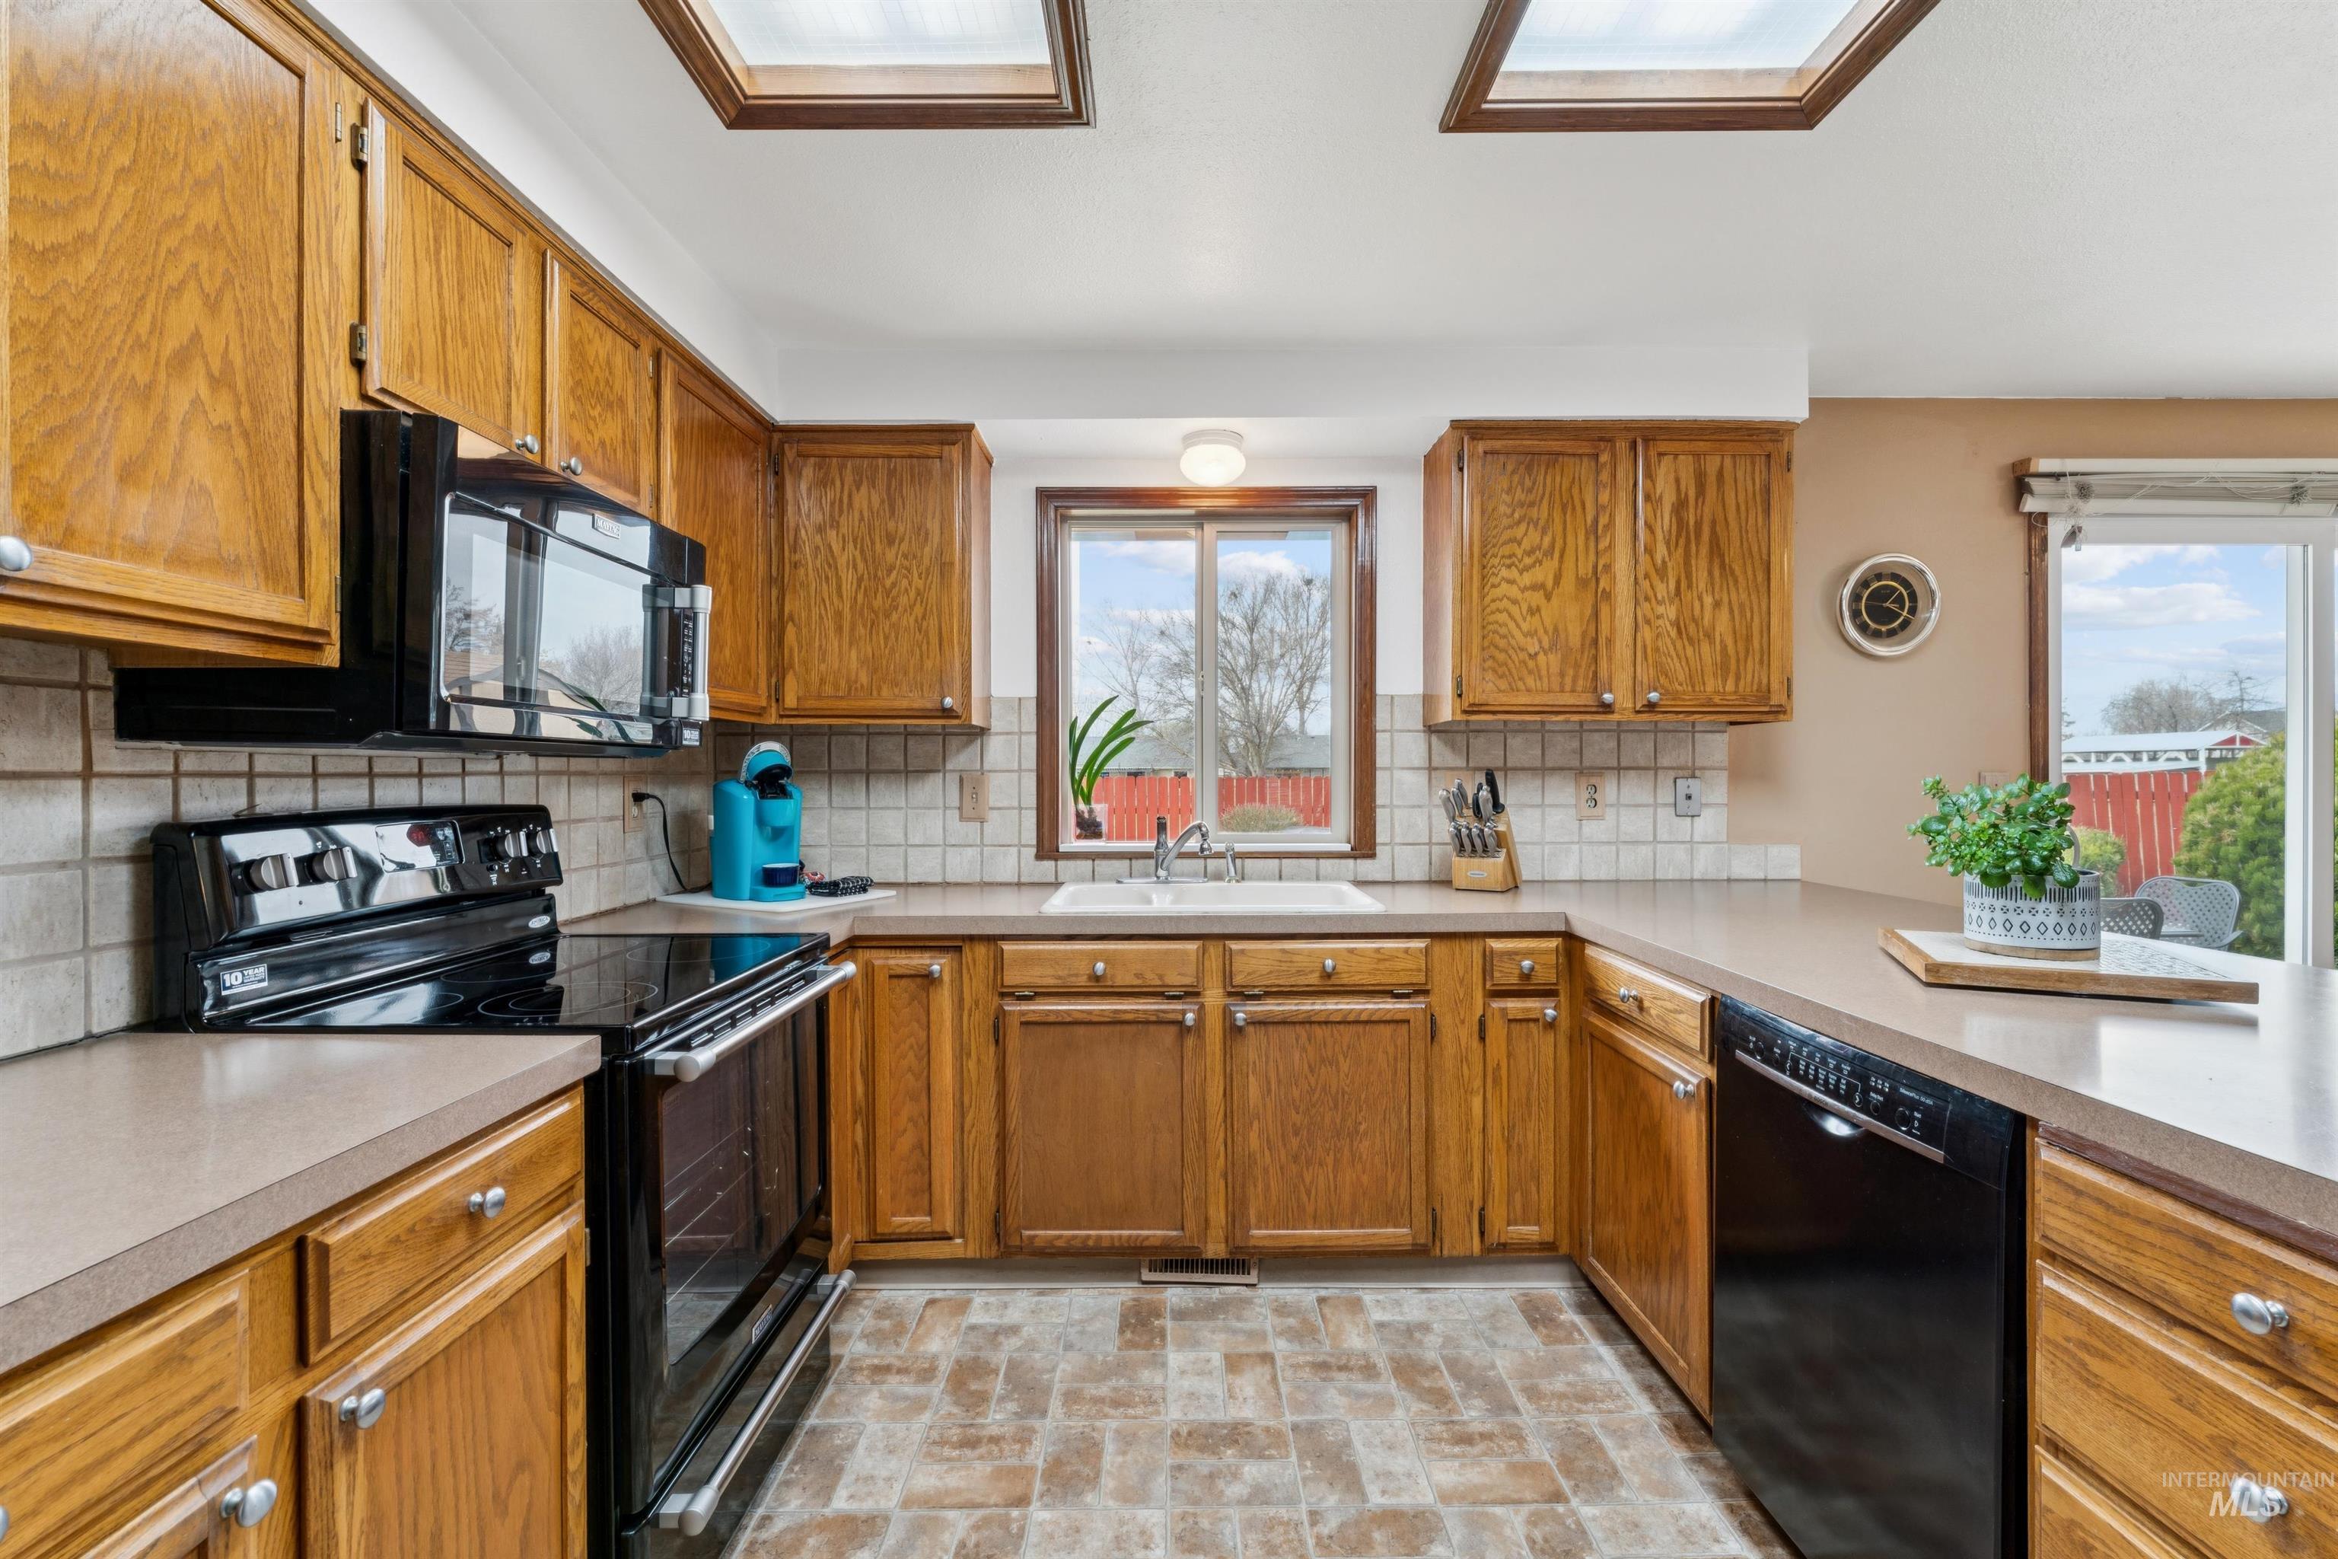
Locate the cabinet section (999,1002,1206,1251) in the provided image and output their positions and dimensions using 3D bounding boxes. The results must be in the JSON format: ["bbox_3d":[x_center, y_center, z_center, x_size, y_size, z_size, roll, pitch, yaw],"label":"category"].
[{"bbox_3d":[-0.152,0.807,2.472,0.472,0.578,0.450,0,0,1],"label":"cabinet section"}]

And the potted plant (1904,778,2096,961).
[{"bbox_3d":[1.360,0.134,1.590,0.250,0.285,0.220,0,0,0],"label":"potted plant"}]

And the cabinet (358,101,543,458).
[{"bbox_3d":[-1.212,-0.718,1.471,0.300,0.381,0.358,0,0,1],"label":"cabinet"}]

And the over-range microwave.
[{"bbox_3d":[-1.117,-0.256,1.615,0.430,0.430,0.757,0,0,0],"label":"over-range microwave"}]

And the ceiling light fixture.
[{"bbox_3d":[0.126,-0.881,2.720,0.187,0.128,0.187,0,0,0],"label":"ceiling light fixture"}]

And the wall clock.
[{"bbox_3d":[2.102,-0.509,2.840,0.290,0.290,0.050,0,0,0],"label":"wall clock"}]

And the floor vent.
[{"bbox_3d":[0.075,1.163,2.337,0.276,0.082,0.030,0,0,1],"label":"floor vent"}]

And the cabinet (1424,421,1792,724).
[{"bbox_3d":[1.219,-0.556,2.775,0.910,0.799,0.325,0,0,1],"label":"cabinet"}]

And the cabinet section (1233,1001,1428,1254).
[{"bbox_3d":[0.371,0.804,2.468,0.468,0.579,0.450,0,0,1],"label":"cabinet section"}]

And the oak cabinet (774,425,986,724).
[{"bbox_3d":[-0.797,-0.553,2.793,0.532,0.804,0.325,0,0,1],"label":"oak cabinet"}]

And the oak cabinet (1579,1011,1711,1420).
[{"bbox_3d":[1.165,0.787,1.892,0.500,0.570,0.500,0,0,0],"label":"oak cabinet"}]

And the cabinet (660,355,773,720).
[{"bbox_3d":[-1.180,-0.526,2.268,0.320,0.760,0.590,0,0,0],"label":"cabinet"}]

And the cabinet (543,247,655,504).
[{"bbox_3d":[-1.182,-0.704,1.800,0.320,0.385,0.375,0,0,0],"label":"cabinet"}]

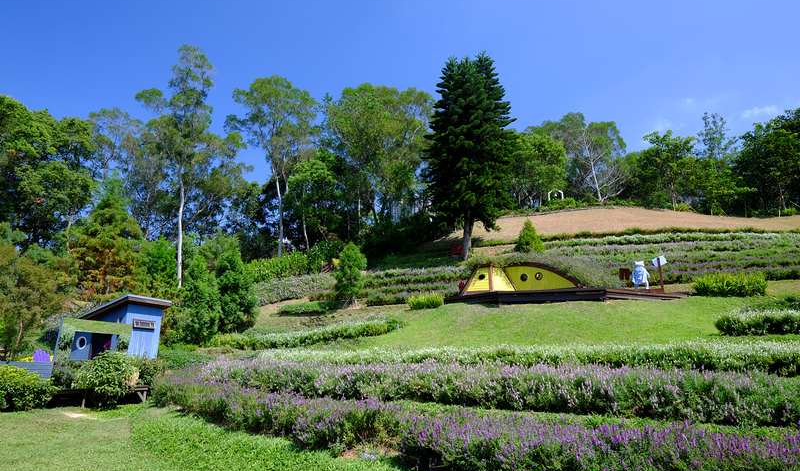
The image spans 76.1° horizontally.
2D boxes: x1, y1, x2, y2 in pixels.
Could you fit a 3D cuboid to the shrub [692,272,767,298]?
[{"bbox_3d":[14.612,2.163,22.592,3.120,1.150,1.500,0,-13,0],"label":"shrub"}]

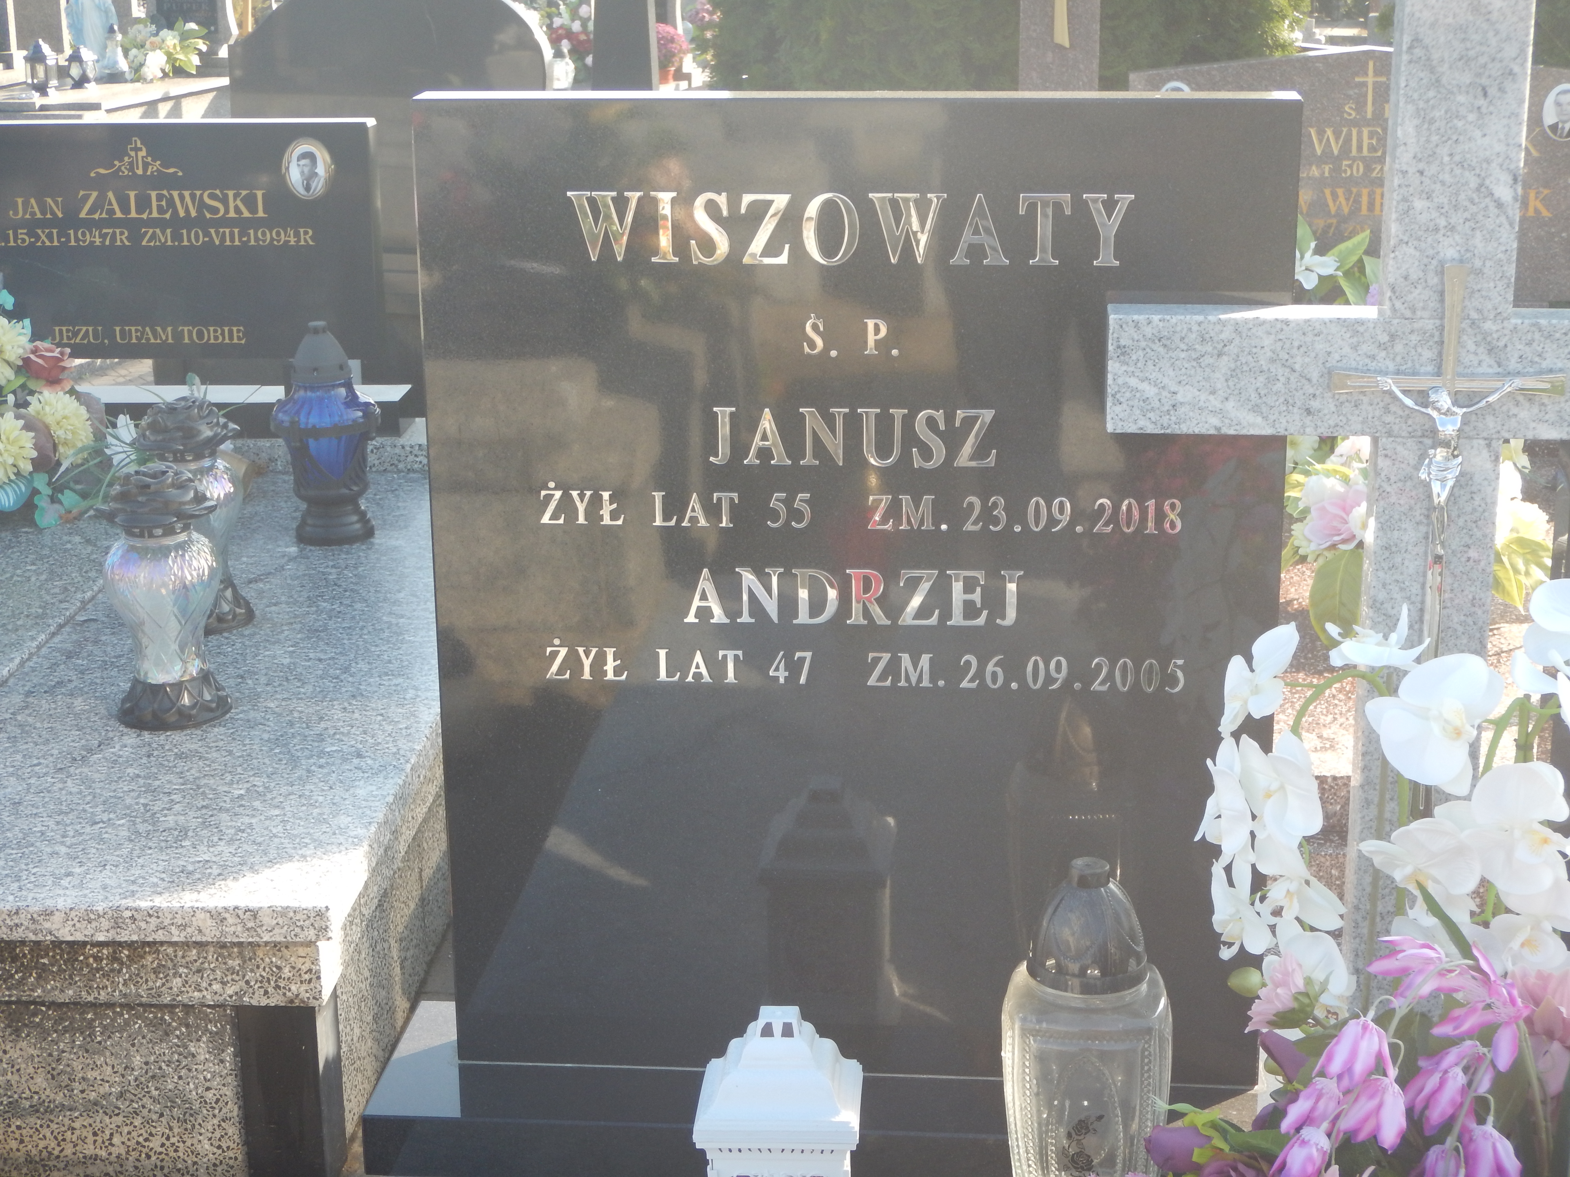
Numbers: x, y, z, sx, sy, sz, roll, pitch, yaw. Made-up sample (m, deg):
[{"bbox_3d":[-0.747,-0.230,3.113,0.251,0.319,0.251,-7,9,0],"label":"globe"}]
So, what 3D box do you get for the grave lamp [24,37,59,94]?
[{"bbox_3d":[-3.376,-2.369,11.526,0.155,0.252,0.150,1,16,5],"label":"grave lamp"}]

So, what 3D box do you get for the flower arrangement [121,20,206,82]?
[{"bbox_3d":[-3.027,-2.619,12.359,0.420,0.285,0.340,1,16,5],"label":"flower arrangement"}]

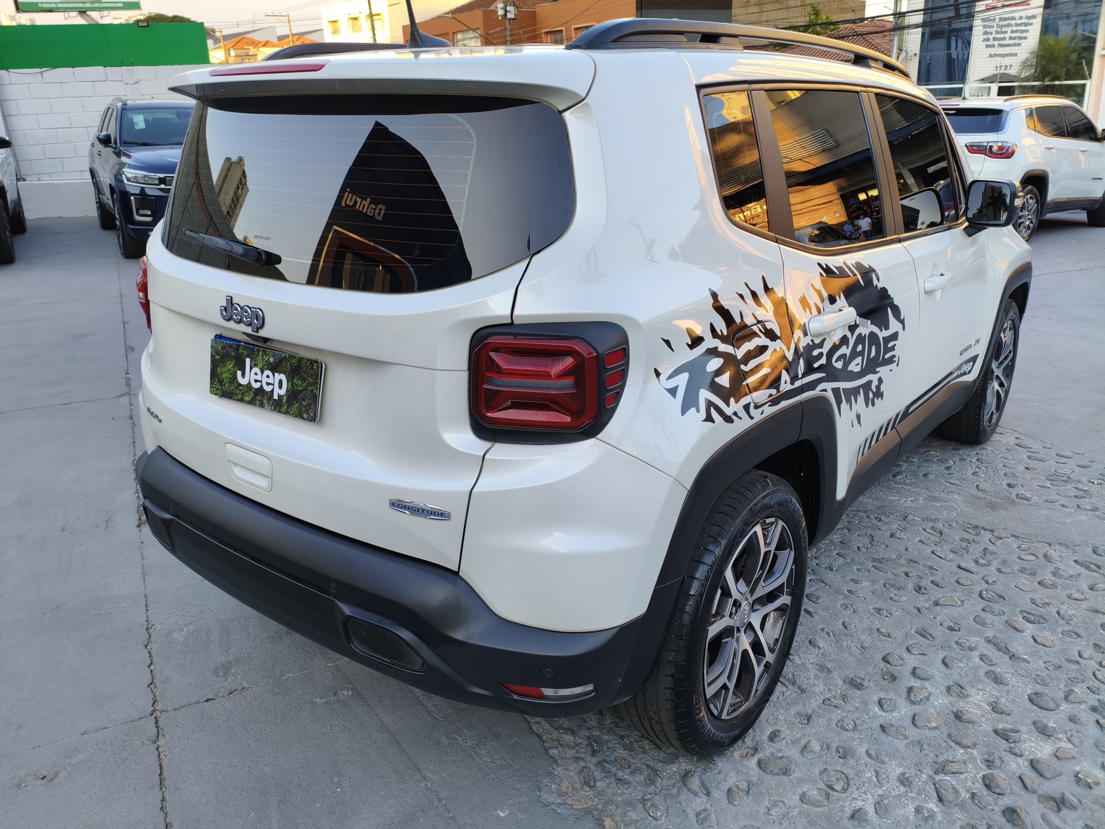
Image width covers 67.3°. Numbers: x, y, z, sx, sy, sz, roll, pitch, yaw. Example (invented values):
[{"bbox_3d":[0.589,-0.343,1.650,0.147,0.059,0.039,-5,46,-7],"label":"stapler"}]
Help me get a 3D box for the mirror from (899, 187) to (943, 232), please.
[{"bbox_3d":[1.371,-0.776,3.108,0.170,0.160,0.110,14,24,40],"label":"mirror"}]

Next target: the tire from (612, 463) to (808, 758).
[{"bbox_3d":[0.405,0.475,2.068,0.230,0.690,0.690,13,23,37],"label":"tire"}]

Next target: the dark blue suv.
[{"bbox_3d":[-4.543,-3.003,10.189,1.900,1.680,4.720,-12,22,-29],"label":"dark blue suv"}]

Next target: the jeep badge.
[{"bbox_3d":[-0.664,-0.214,1.773,0.160,0.070,0.015,13,12,37],"label":"jeep badge"}]

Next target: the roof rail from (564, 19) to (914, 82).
[{"bbox_3d":[0.676,-1.003,2.310,0.065,0.100,2.060,13,23,37],"label":"roof rail"}]

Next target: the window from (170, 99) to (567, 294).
[{"bbox_3d":[-0.536,-0.500,1.854,1.370,0.420,0.110,13,-5,37],"label":"window"}]

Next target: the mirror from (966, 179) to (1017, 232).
[{"bbox_3d":[1.544,-0.736,2.920,0.185,0.170,0.130,11,23,34],"label":"mirror"}]

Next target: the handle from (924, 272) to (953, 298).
[{"bbox_3d":[1.278,-0.426,2.741,0.055,0.052,0.215,13,23,37],"label":"handle"}]

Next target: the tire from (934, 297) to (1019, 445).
[{"bbox_3d":[2.017,-0.207,3.949,0.230,0.690,0.690,13,23,37],"label":"tire"}]

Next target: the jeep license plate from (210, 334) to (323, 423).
[{"bbox_3d":[-0.645,-0.080,1.837,0.415,0.134,0.020,13,12,37],"label":"jeep license plate"}]

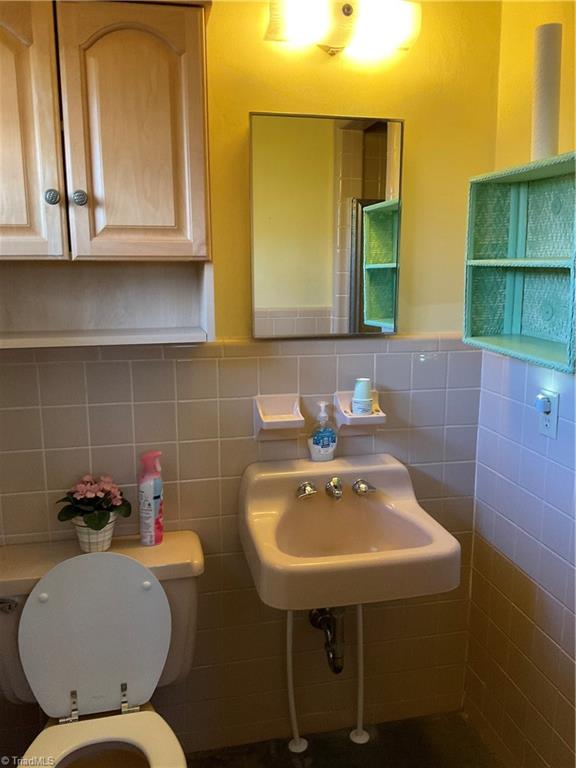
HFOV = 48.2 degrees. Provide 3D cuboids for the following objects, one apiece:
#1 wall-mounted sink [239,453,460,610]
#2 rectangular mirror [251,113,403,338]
[{"bbox_3d":[0.145,0.349,1.607,0.480,0.228,0.420,-2,10,-13],"label":"wall-mounted sink"},{"bbox_3d":[0.103,-0.401,1.673,0.405,0.555,0.025,-2,10,-13],"label":"rectangular mirror"}]

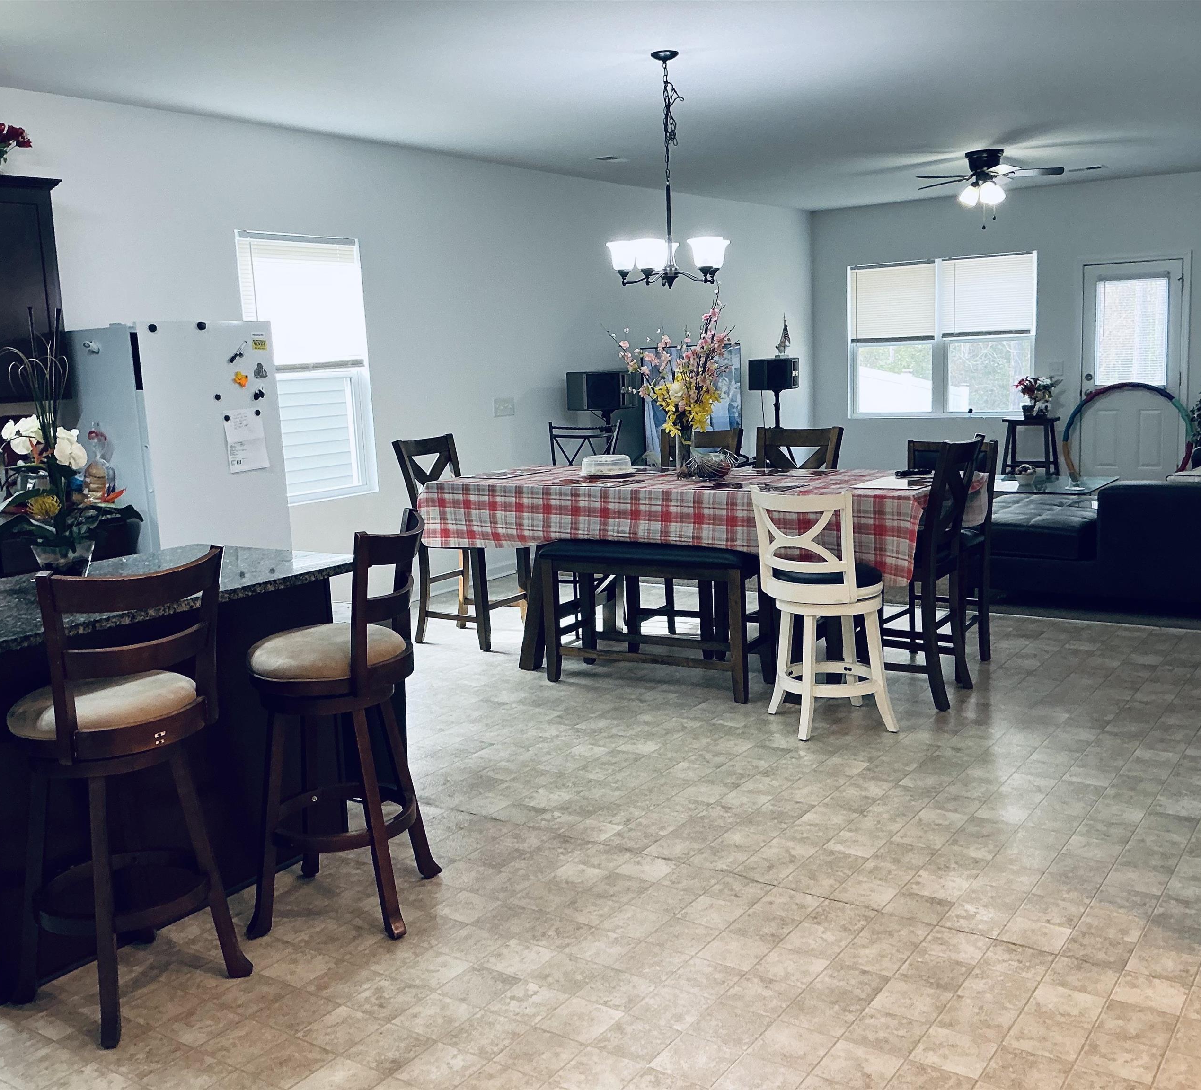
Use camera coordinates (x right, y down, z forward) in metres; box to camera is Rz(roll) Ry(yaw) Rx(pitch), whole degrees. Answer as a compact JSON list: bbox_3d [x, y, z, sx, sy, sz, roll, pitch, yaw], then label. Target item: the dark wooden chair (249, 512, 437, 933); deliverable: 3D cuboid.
[{"bbox_3d":[-0.708,0.464,3.150,0.465,1.066,0.435,-1,9,8],"label":"dark wooden chair"}]

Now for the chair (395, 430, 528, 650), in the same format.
[{"bbox_3d":[-0.720,-0.029,6.303,0.550,1.090,0.460,4,12,36],"label":"chair"}]

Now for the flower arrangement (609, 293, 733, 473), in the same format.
[{"bbox_3d":[0.315,-0.749,5.442,0.600,0.860,0.480,-2,9,4],"label":"flower arrangement"}]

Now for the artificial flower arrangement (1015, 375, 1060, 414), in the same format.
[{"bbox_3d":[3.784,-1.270,10.216,0.380,0.360,0.290,4,12,36],"label":"artificial flower arrangement"}]

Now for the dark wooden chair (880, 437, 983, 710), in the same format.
[{"bbox_3d":[1.268,0.095,4.890,0.520,1.060,0.430,4,11,35],"label":"dark wooden chair"}]

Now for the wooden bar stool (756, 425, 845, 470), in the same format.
[{"bbox_3d":[0.872,-0.002,5.673,0.460,1.090,0.550,3,11,32],"label":"wooden bar stool"}]

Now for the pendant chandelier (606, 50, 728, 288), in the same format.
[{"bbox_3d":[0.306,-1.644,5.186,0.570,1.000,0.570,-2,9,4],"label":"pendant chandelier"}]

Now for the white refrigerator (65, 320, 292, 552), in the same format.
[{"bbox_3d":[-1.978,-0.180,5.581,0.680,1.690,0.710,4,11,35],"label":"white refrigerator"}]

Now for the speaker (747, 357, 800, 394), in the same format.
[{"bbox_3d":[1.468,-1.449,10.000,0.410,0.260,0.240,-10,12,-37],"label":"speaker"}]

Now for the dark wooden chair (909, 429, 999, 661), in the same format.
[{"bbox_3d":[1.522,0.056,5.329,0.430,1.026,0.500,4,12,36],"label":"dark wooden chair"}]

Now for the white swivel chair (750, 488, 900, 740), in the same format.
[{"bbox_3d":[0.903,0.236,4.613,0.520,0.965,0.530,4,12,36],"label":"white swivel chair"}]

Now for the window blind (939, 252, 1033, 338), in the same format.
[{"bbox_3d":[3.512,-2.276,10.703,0.821,0.707,0.050,4,11,35],"label":"window blind"}]

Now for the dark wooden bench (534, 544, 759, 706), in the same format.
[{"bbox_3d":[0.271,0.311,5.263,1.050,0.610,0.410,5,12,39],"label":"dark wooden bench"}]

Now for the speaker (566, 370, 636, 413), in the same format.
[{"bbox_3d":[0.012,-1.056,8.070,0.400,0.270,0.260,-8,11,-32],"label":"speaker"}]

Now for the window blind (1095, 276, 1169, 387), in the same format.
[{"bbox_3d":[4.511,-1.820,9.991,0.579,0.941,0.050,4,11,35],"label":"window blind"}]

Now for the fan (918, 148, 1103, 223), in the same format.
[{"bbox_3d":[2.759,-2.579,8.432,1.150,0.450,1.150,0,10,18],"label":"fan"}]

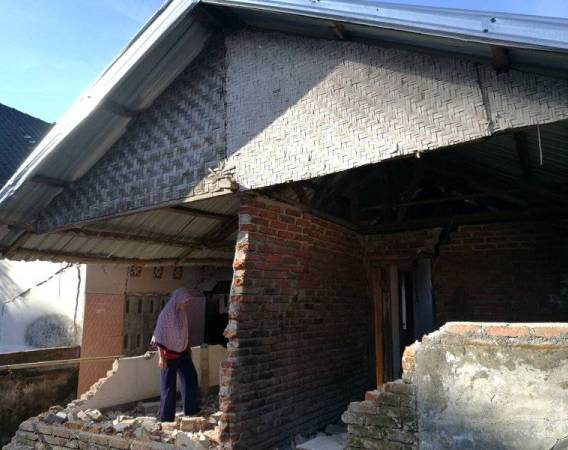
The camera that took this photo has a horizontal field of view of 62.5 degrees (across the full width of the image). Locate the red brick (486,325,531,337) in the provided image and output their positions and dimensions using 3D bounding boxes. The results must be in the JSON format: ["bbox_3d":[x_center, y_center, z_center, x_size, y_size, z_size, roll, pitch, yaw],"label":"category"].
[{"bbox_3d":[1.279,0.603,2.659,0.223,0.060,0.100,-8,-12,33],"label":"red brick"}]

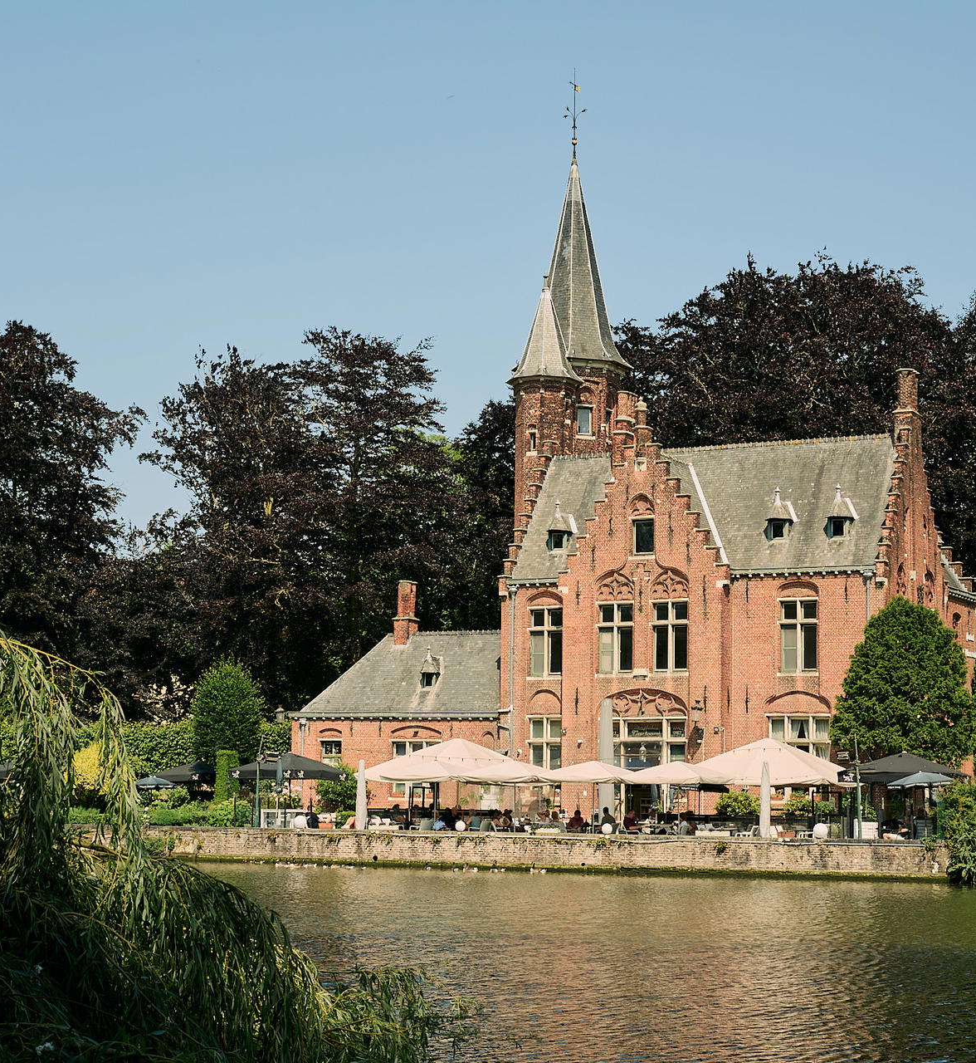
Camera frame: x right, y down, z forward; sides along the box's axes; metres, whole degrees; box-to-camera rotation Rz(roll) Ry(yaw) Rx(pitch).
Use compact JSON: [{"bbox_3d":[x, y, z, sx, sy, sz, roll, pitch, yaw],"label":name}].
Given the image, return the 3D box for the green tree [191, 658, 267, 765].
[{"bbox_3d":[-10.029,8.241,78.565,2.940,6.680,2.940,1,-7,0],"label":"green tree"}]

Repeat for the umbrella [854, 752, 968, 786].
[{"bbox_3d":[12.499,7.093,61.111,3.000,0.910,3.000,-3,-8,27],"label":"umbrella"}]

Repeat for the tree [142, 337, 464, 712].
[{"bbox_3d":[-9.339,2.027,102.499,16.530,24.850,15.000,1,-7,0],"label":"tree"}]

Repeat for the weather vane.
[{"bbox_3d":[3.689,-17.685,86.798,0.850,3.730,0.850,-4,-8,33],"label":"weather vane"}]

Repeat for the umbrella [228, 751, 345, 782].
[{"bbox_3d":[-7.067,8.303,72.014,3.000,0.960,3.000,-3,-8,27],"label":"umbrella"}]

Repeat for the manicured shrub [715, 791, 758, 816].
[{"bbox_3d":[8.345,9.163,68.407,1.420,0.910,1.200,-3,-8,27],"label":"manicured shrub"}]

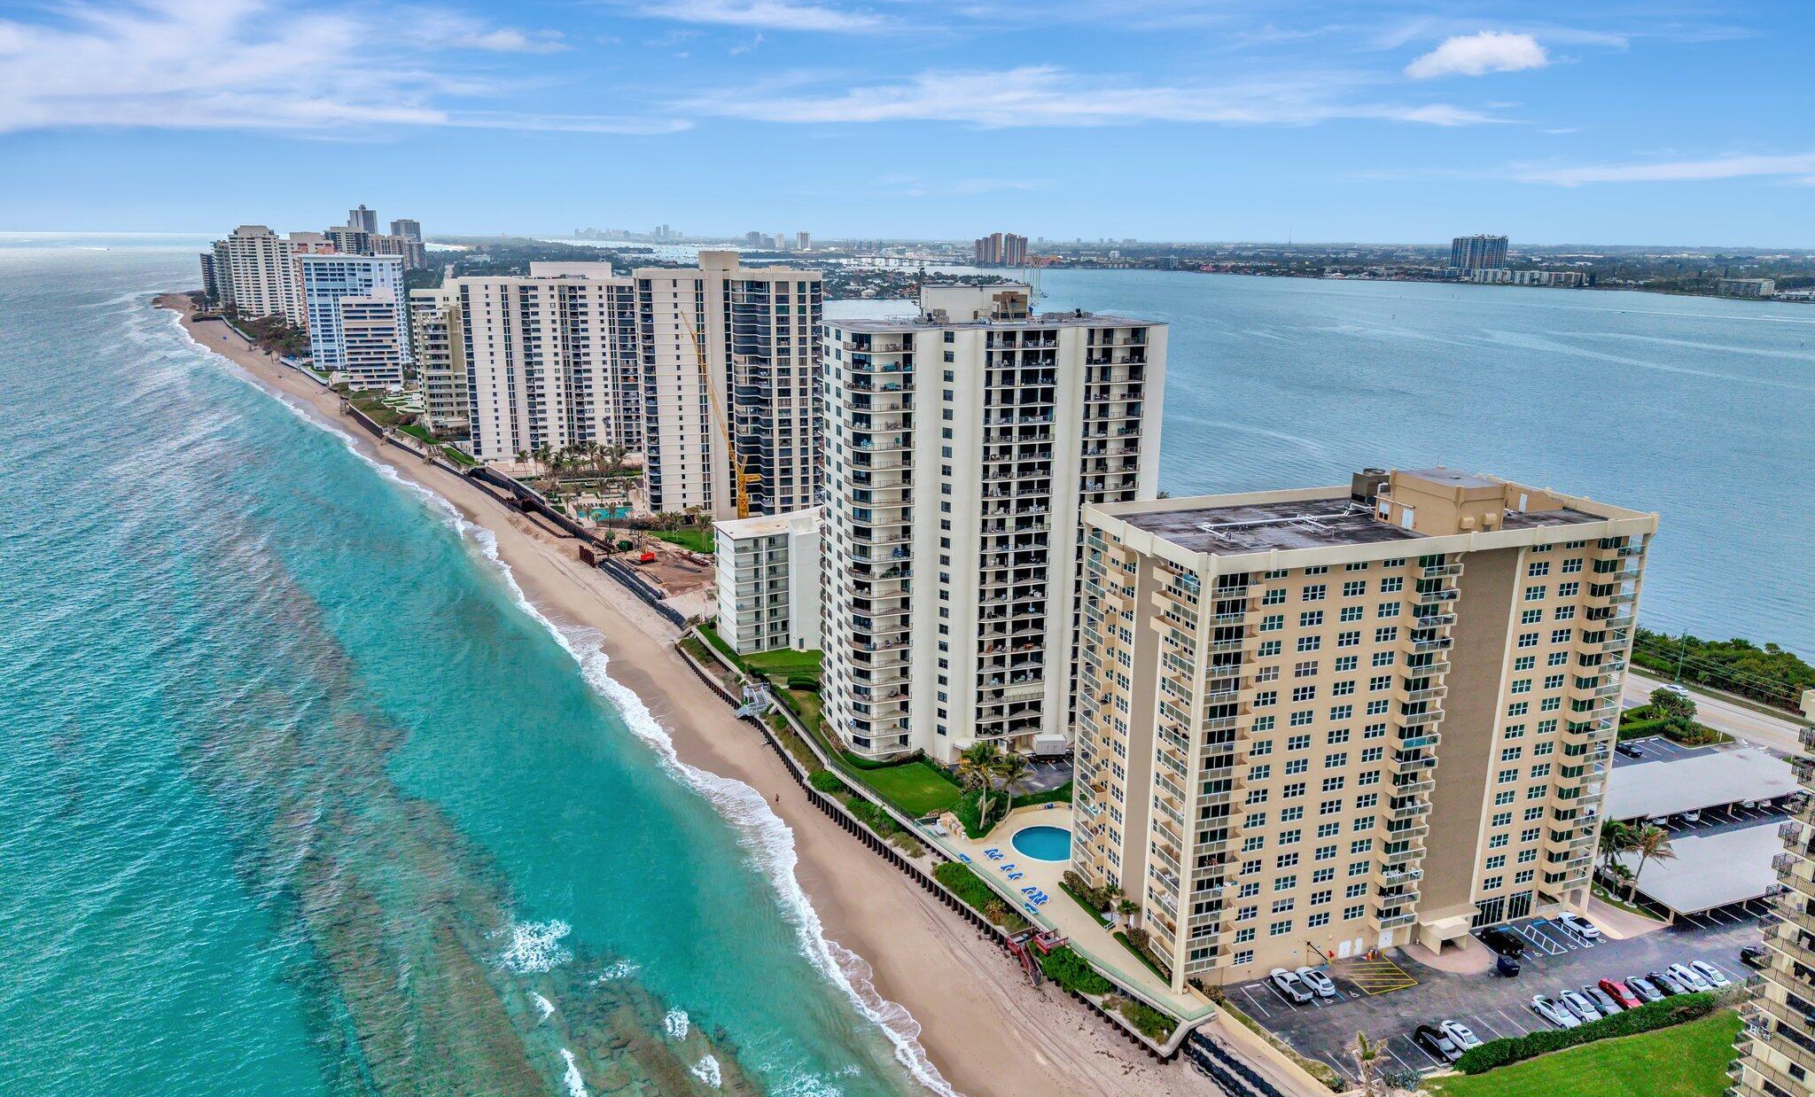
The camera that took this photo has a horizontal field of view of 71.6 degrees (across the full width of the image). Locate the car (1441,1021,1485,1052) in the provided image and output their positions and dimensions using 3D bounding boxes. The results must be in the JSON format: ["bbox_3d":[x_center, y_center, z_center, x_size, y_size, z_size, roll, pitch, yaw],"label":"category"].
[{"bbox_3d":[54.415,47.809,123.428,1.840,1.480,4.700,-4,15,-19],"label":"car"}]

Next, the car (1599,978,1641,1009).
[{"bbox_3d":[74.250,46.187,130.902,1.880,1.400,4.750,-4,15,-19],"label":"car"}]

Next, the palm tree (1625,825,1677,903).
[{"bbox_3d":[87.877,37.204,149.674,5.600,9.900,5.600,-4,15,-19],"label":"palm tree"}]

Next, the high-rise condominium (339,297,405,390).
[{"bbox_3d":[-262.610,-102.804,621.404,25.500,46.000,23.000,-4,15,-18],"label":"high-rise condominium"}]

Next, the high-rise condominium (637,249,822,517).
[{"bbox_3d":[-50.060,-45.562,348.555,49.000,71.400,25.000,-4,15,-19],"label":"high-rise condominium"}]

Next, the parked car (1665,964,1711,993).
[{"bbox_3d":[83.794,46.274,134.651,1.870,1.680,4.650,-4,15,-18],"label":"parked car"}]

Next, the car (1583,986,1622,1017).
[{"bbox_3d":[72.483,47.287,130.617,1.830,1.450,4.750,-4,15,-18],"label":"car"}]

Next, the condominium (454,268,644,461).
[{"bbox_3d":[-121.456,-67.728,448.979,68.000,66.000,27.000,-4,15,-17],"label":"condominium"}]

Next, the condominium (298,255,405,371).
[{"bbox_3d":[-311.938,-135.032,715.703,48.500,63.000,24.000,-4,15,-17],"label":"condominium"}]

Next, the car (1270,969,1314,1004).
[{"bbox_3d":[40.620,46.197,133.160,1.870,1.730,5.050,-4,15,-18],"label":"car"}]

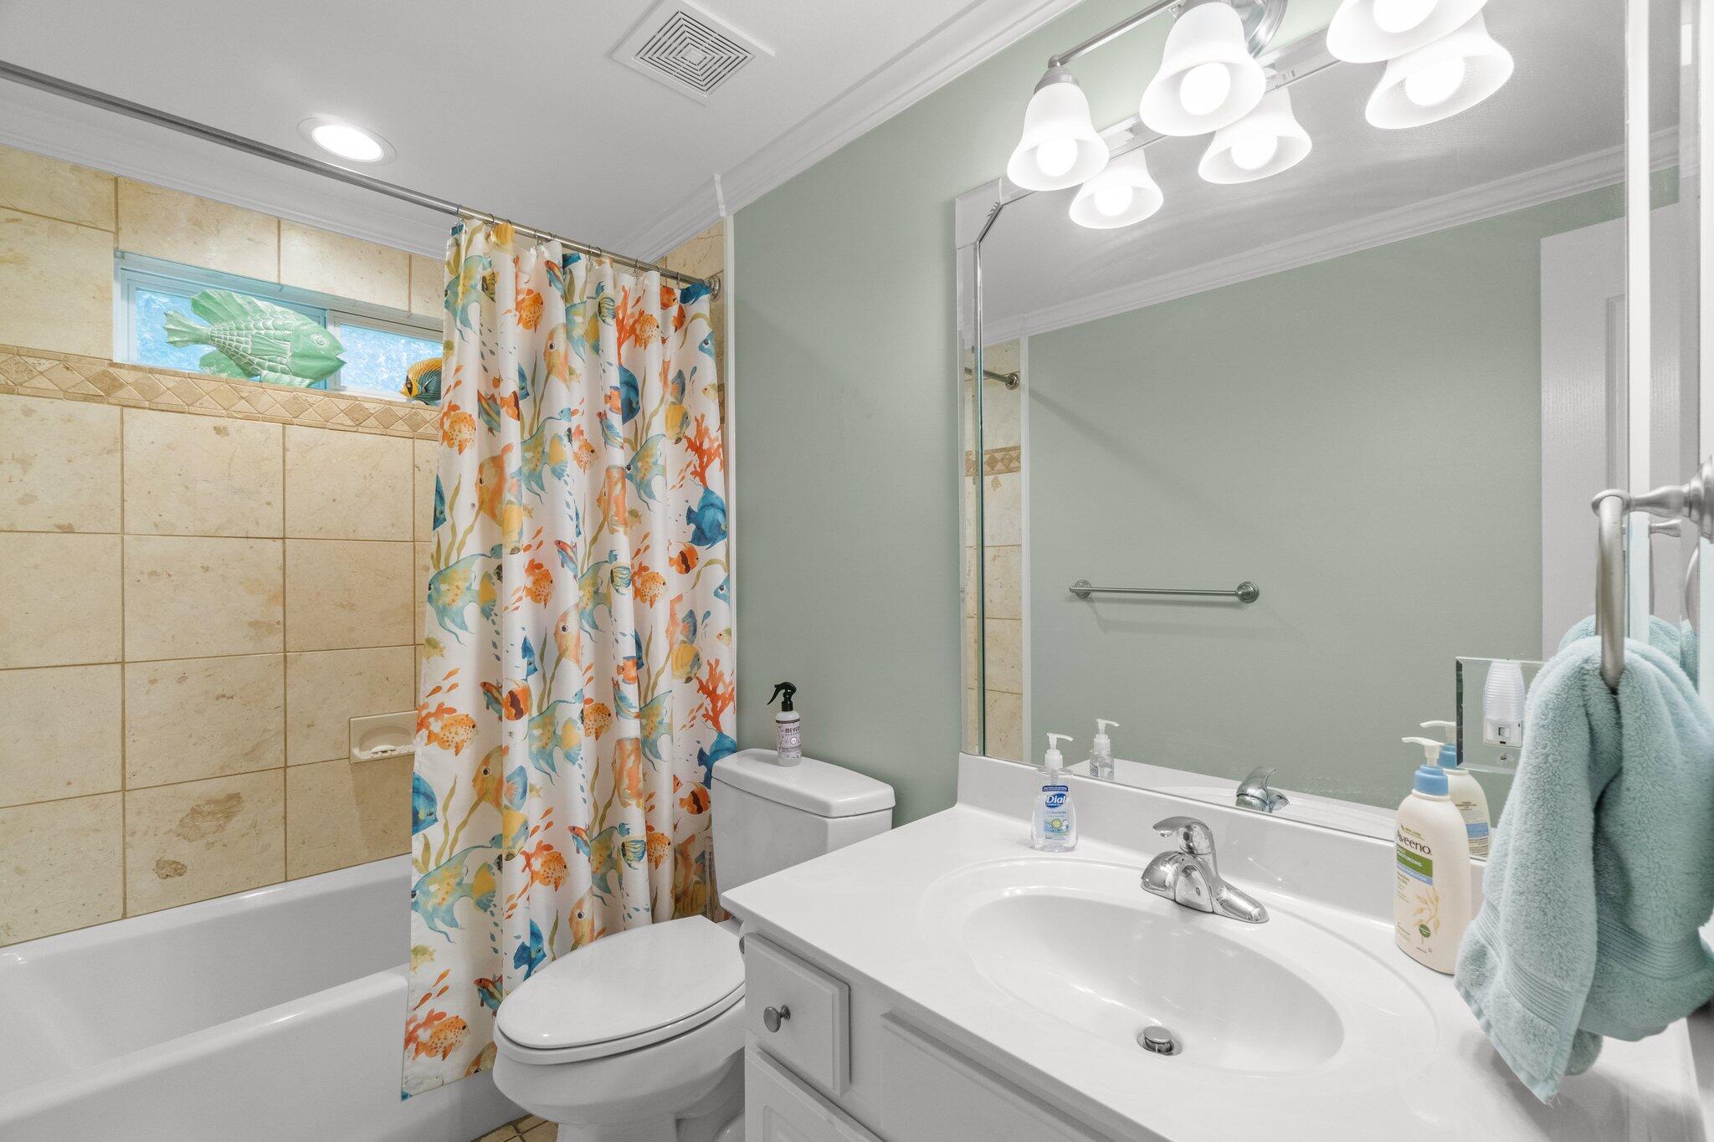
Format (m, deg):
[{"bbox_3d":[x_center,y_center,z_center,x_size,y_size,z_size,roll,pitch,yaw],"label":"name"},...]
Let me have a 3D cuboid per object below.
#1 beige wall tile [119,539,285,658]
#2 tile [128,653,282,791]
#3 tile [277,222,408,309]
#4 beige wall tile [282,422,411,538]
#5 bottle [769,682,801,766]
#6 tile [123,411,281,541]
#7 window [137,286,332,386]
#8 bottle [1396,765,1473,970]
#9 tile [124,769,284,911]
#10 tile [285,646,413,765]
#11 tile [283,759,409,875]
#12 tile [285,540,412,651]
[{"bbox_3d":[-1.687,0.069,1.860,0.305,0.308,0.010,0,0,-44],"label":"beige wall tile"},{"bbox_3d":[-1.685,0.383,1.858,0.305,0.308,0.010,0,0,-44],"label":"tile"},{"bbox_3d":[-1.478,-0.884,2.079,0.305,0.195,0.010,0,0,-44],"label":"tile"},{"bbox_3d":[-1.460,-0.244,2.072,0.307,0.307,0.010,0,0,-44],"label":"beige wall tile"},{"bbox_3d":[-0.173,0.367,1.716,0.078,0.198,0.056,0,0,-6],"label":"bottle"},{"bbox_3d":[-1.690,-0.245,1.861,0.305,0.308,0.010,0,0,-44],"label":"tile"},{"bbox_3d":[-1.754,-0.646,2.018,0.414,0.227,0.040,0,0,-44],"label":"window"},{"bbox_3d":[0.653,0.315,0.811,0.058,0.240,0.083,-1,0,2],"label":"bottle"},{"bbox_3d":[-1.678,0.693,1.854,0.307,0.307,0.010,0,0,-44],"label":"tile"},{"bbox_3d":[-1.462,0.383,2.076,0.305,0.308,0.010,0,0,-44],"label":"tile"},{"bbox_3d":[-1.453,0.692,2.071,0.307,0.307,0.010,0,0,-44],"label":"tile"},{"bbox_3d":[-1.457,0.068,2.071,0.307,0.307,0.010,0,0,-44],"label":"tile"}]

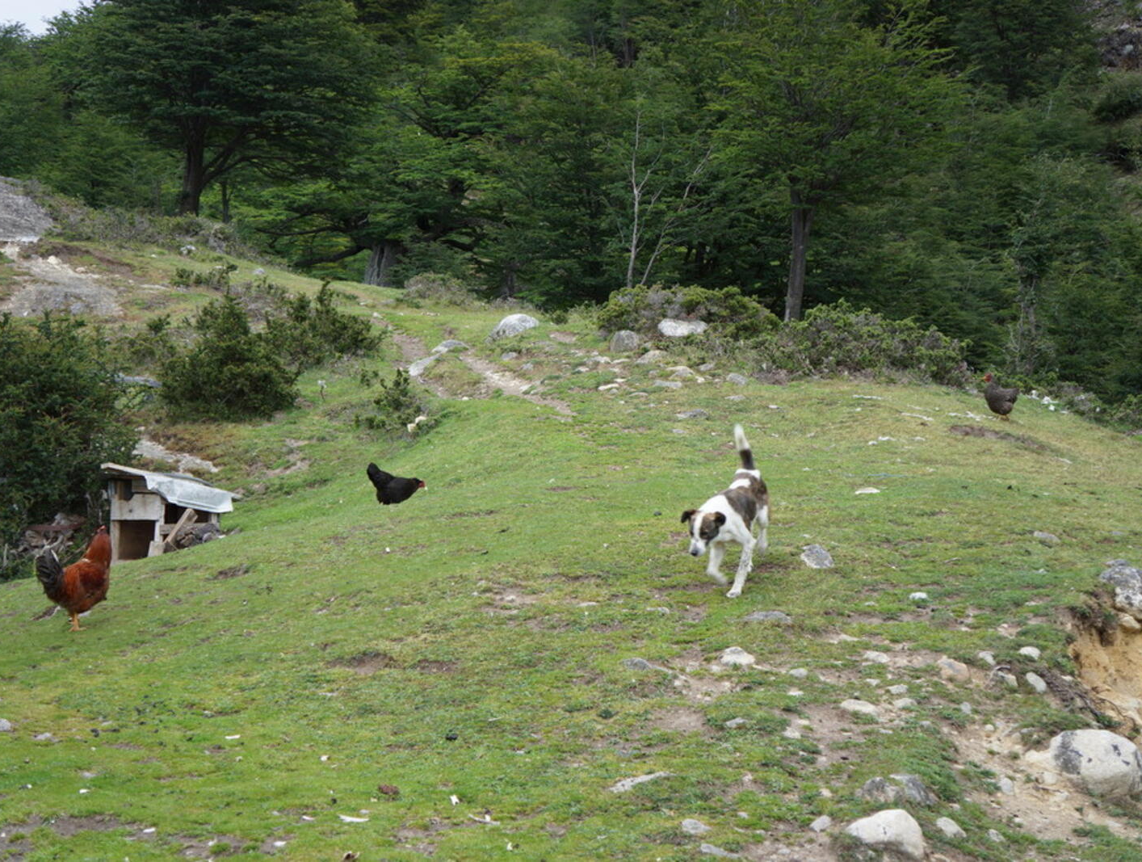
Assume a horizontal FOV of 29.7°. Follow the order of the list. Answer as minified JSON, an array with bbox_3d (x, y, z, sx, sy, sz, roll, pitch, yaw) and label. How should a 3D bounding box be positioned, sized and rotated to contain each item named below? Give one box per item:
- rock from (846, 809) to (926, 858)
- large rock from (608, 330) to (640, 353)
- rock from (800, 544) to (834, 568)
[{"bbox_3d":[0.876,1.123,6.000,0.220,0.115,0.180,1,4,8],"label":"rock"},{"bbox_3d":[0.554,-0.933,22.500,0.330,0.220,0.280,0,4,1],"label":"large rock"},{"bbox_3d":[1.233,0.630,10.800,0.170,0.100,0.140,0,4,7],"label":"rock"}]

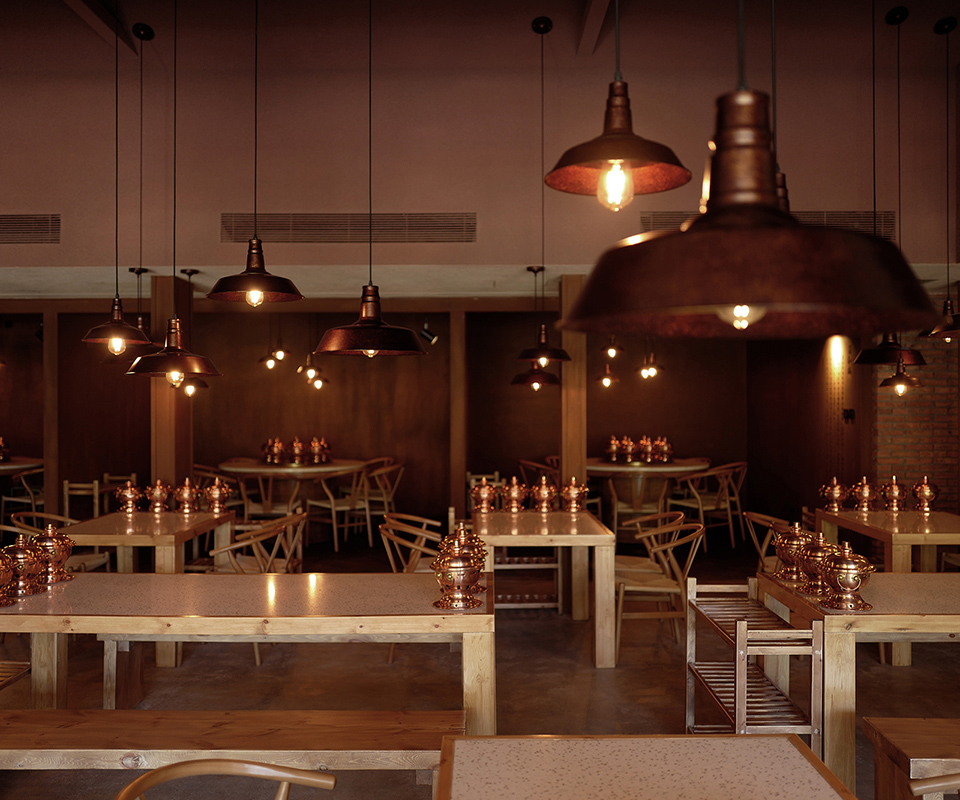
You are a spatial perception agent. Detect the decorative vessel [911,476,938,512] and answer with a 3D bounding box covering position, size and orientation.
[{"bbox_3d":[3.056,0.645,6.400,0.197,0.245,0.190,0,0,1],"label":"decorative vessel"}]

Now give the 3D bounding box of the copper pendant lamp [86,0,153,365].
[{"bbox_3d":[-1.349,-0.824,3.470,0.265,1.324,0.265,0,0,1],"label":"copper pendant lamp"}]

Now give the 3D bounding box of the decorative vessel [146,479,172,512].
[{"bbox_3d":[-2.199,0.657,6.400,0.195,0.228,0.190,0,0,1],"label":"decorative vessel"}]

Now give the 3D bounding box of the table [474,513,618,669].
[{"bbox_3d":[0.367,1.162,5.983,0.827,0.761,1.304,0,-1,1],"label":"table"}]

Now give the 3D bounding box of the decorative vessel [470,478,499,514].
[{"bbox_3d":[0.031,0.651,6.410,0.215,0.238,0.215,0,0,0],"label":"decorative vessel"}]

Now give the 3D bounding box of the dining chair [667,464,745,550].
[{"bbox_3d":[2.090,1.000,8.680,0.550,0.760,0.530,0,0,-45],"label":"dining chair"}]

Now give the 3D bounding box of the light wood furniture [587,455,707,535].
[{"bbox_3d":[1.634,1.040,9.720,1.512,0.790,1.512,0,-1,1],"label":"light wood furniture"}]

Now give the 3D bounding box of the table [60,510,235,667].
[{"bbox_3d":[-2.120,1.147,5.900,0.805,0.755,1.200,0,0,0],"label":"table"}]

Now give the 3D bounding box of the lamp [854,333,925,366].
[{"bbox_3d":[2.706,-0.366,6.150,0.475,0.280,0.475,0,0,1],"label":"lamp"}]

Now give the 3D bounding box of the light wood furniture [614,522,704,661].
[{"bbox_3d":[1.080,1.126,5.680,0.560,0.750,0.560,0,0,1],"label":"light wood furniture"}]

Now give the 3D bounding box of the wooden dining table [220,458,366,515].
[{"bbox_3d":[-1.927,1.038,9.601,1.502,0.790,1.502,0,-1,1],"label":"wooden dining table"}]

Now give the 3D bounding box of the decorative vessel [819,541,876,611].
[{"bbox_3d":[1.376,0.651,3.500,0.215,0.238,0.215,0,0,0],"label":"decorative vessel"}]

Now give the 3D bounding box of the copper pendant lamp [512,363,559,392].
[{"bbox_3d":[0.411,-0.205,6.850,0.360,0.280,0.360,0,0,0],"label":"copper pendant lamp"}]

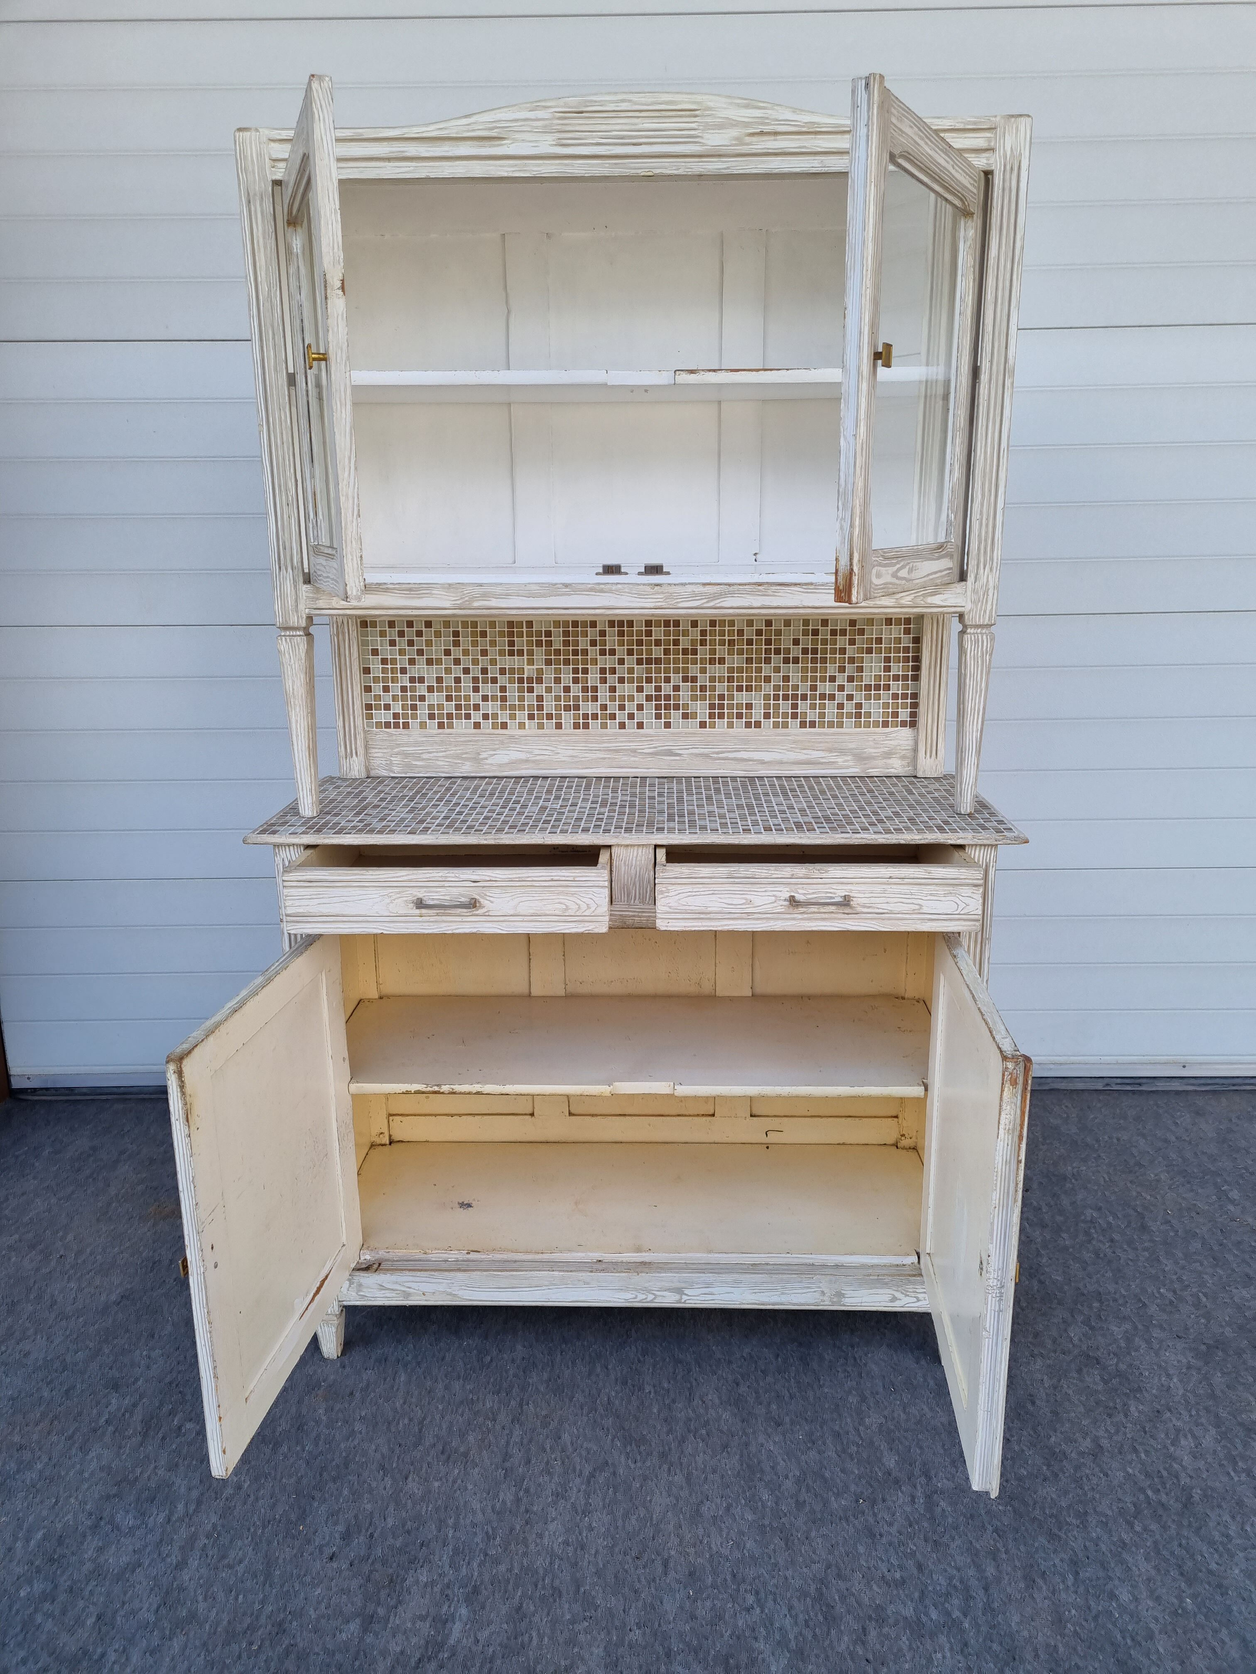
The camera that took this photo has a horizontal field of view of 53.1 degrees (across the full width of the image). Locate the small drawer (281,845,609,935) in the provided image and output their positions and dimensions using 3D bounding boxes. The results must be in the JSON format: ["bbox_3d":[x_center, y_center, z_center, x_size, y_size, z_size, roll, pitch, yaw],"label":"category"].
[{"bbox_3d":[-0.267,0.049,2.072,0.487,0.103,0.395,0,15,2],"label":"small drawer"}]

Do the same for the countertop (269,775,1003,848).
[{"bbox_3d":[0.014,-0.050,2.159,1.220,0.022,0.442,0,15,2],"label":"countertop"}]

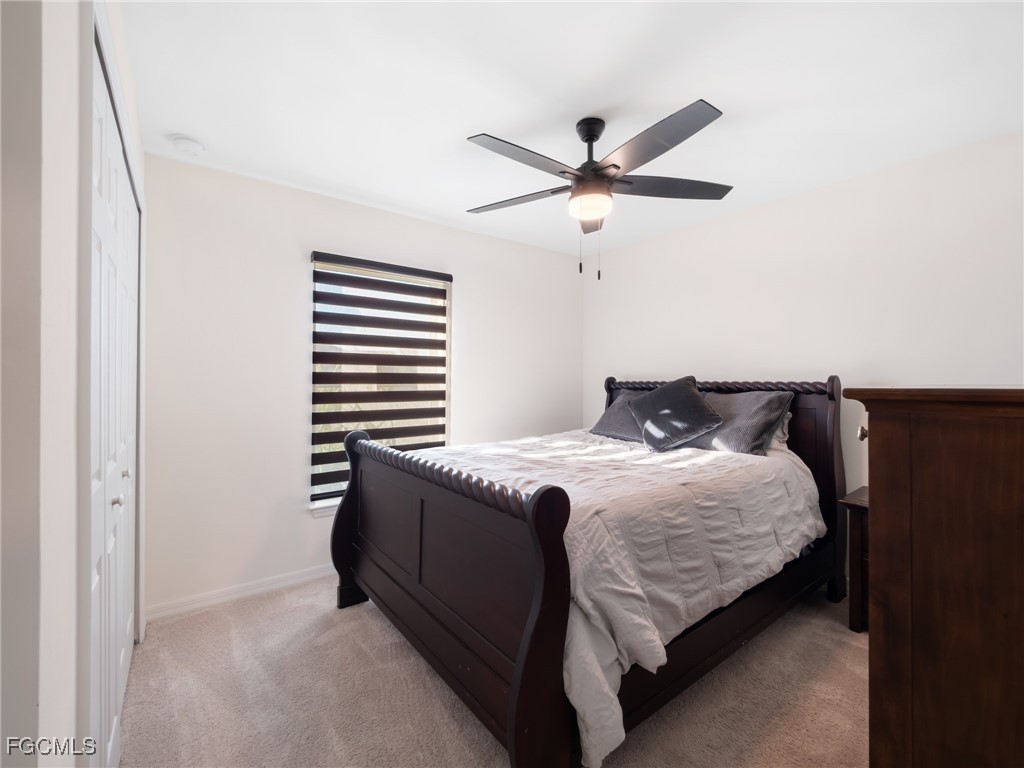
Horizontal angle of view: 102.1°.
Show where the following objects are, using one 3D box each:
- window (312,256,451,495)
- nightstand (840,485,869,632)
[{"bbox_3d":[-0.872,-0.053,2.939,1.001,1.594,0.100,0,0,-36],"label":"window"},{"bbox_3d":[2.047,0.927,2.035,0.465,0.655,0.590,0,0,-38],"label":"nightstand"}]

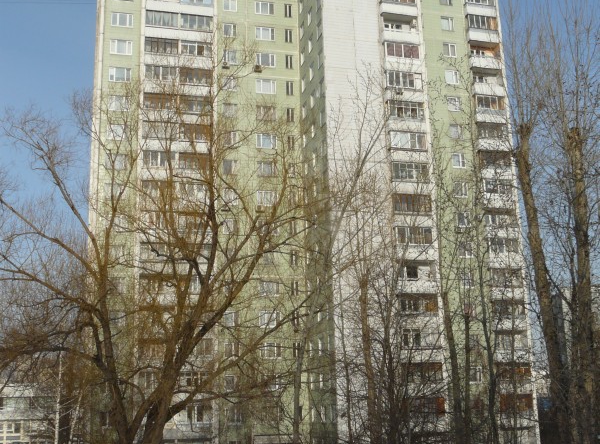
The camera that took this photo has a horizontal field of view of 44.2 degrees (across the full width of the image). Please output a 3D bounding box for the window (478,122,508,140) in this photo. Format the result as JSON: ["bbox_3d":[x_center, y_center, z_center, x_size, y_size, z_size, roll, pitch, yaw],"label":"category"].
[{"bbox_3d":[18.331,-8.532,70.365,3.080,1.500,0.200,1,-13,-12],"label":"window"}]

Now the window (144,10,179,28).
[{"bbox_3d":[-12.979,-19.057,69.721,3.013,1.775,0.120,2,-14,-15],"label":"window"}]

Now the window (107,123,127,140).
[{"bbox_3d":[-16.518,-8.148,67.444,1.987,1.451,0.200,1,-13,-12],"label":"window"}]

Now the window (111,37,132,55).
[{"bbox_3d":[-16.733,-16.327,69.343,1.987,1.451,0.200,1,-13,-12],"label":"window"}]

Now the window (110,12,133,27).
[{"bbox_3d":[-16.709,-18.937,69.683,1.989,1.380,0.150,2,-14,-15],"label":"window"}]

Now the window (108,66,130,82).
[{"bbox_3d":[-16.615,-13.578,68.414,1.959,1.341,0.150,2,-14,-15],"label":"window"}]

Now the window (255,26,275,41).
[{"bbox_3d":[-3.383,-18.495,72.860,1.946,1.422,0.200,1,-13,-12],"label":"window"}]

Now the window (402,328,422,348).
[{"bbox_3d":[9.053,9.449,60.013,1.729,1.542,0.120,2,-14,-15],"label":"window"}]

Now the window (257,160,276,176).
[{"bbox_3d":[-3.024,-4.863,69.694,1.946,1.422,0.200,1,-13,-12],"label":"window"}]

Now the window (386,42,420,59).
[{"bbox_3d":[9.182,-15.311,66.037,3.377,1.385,0.120,2,-14,-15],"label":"window"}]

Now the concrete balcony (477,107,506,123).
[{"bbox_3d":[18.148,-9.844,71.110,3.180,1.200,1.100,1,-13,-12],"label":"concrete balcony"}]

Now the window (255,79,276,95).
[{"bbox_3d":[-3.253,-13.155,72.107,1.960,1.424,0.150,2,-14,-15],"label":"window"}]

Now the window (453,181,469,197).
[{"bbox_3d":[14.924,-2.963,68.402,1.471,1.410,0.150,2,-14,-15],"label":"window"}]

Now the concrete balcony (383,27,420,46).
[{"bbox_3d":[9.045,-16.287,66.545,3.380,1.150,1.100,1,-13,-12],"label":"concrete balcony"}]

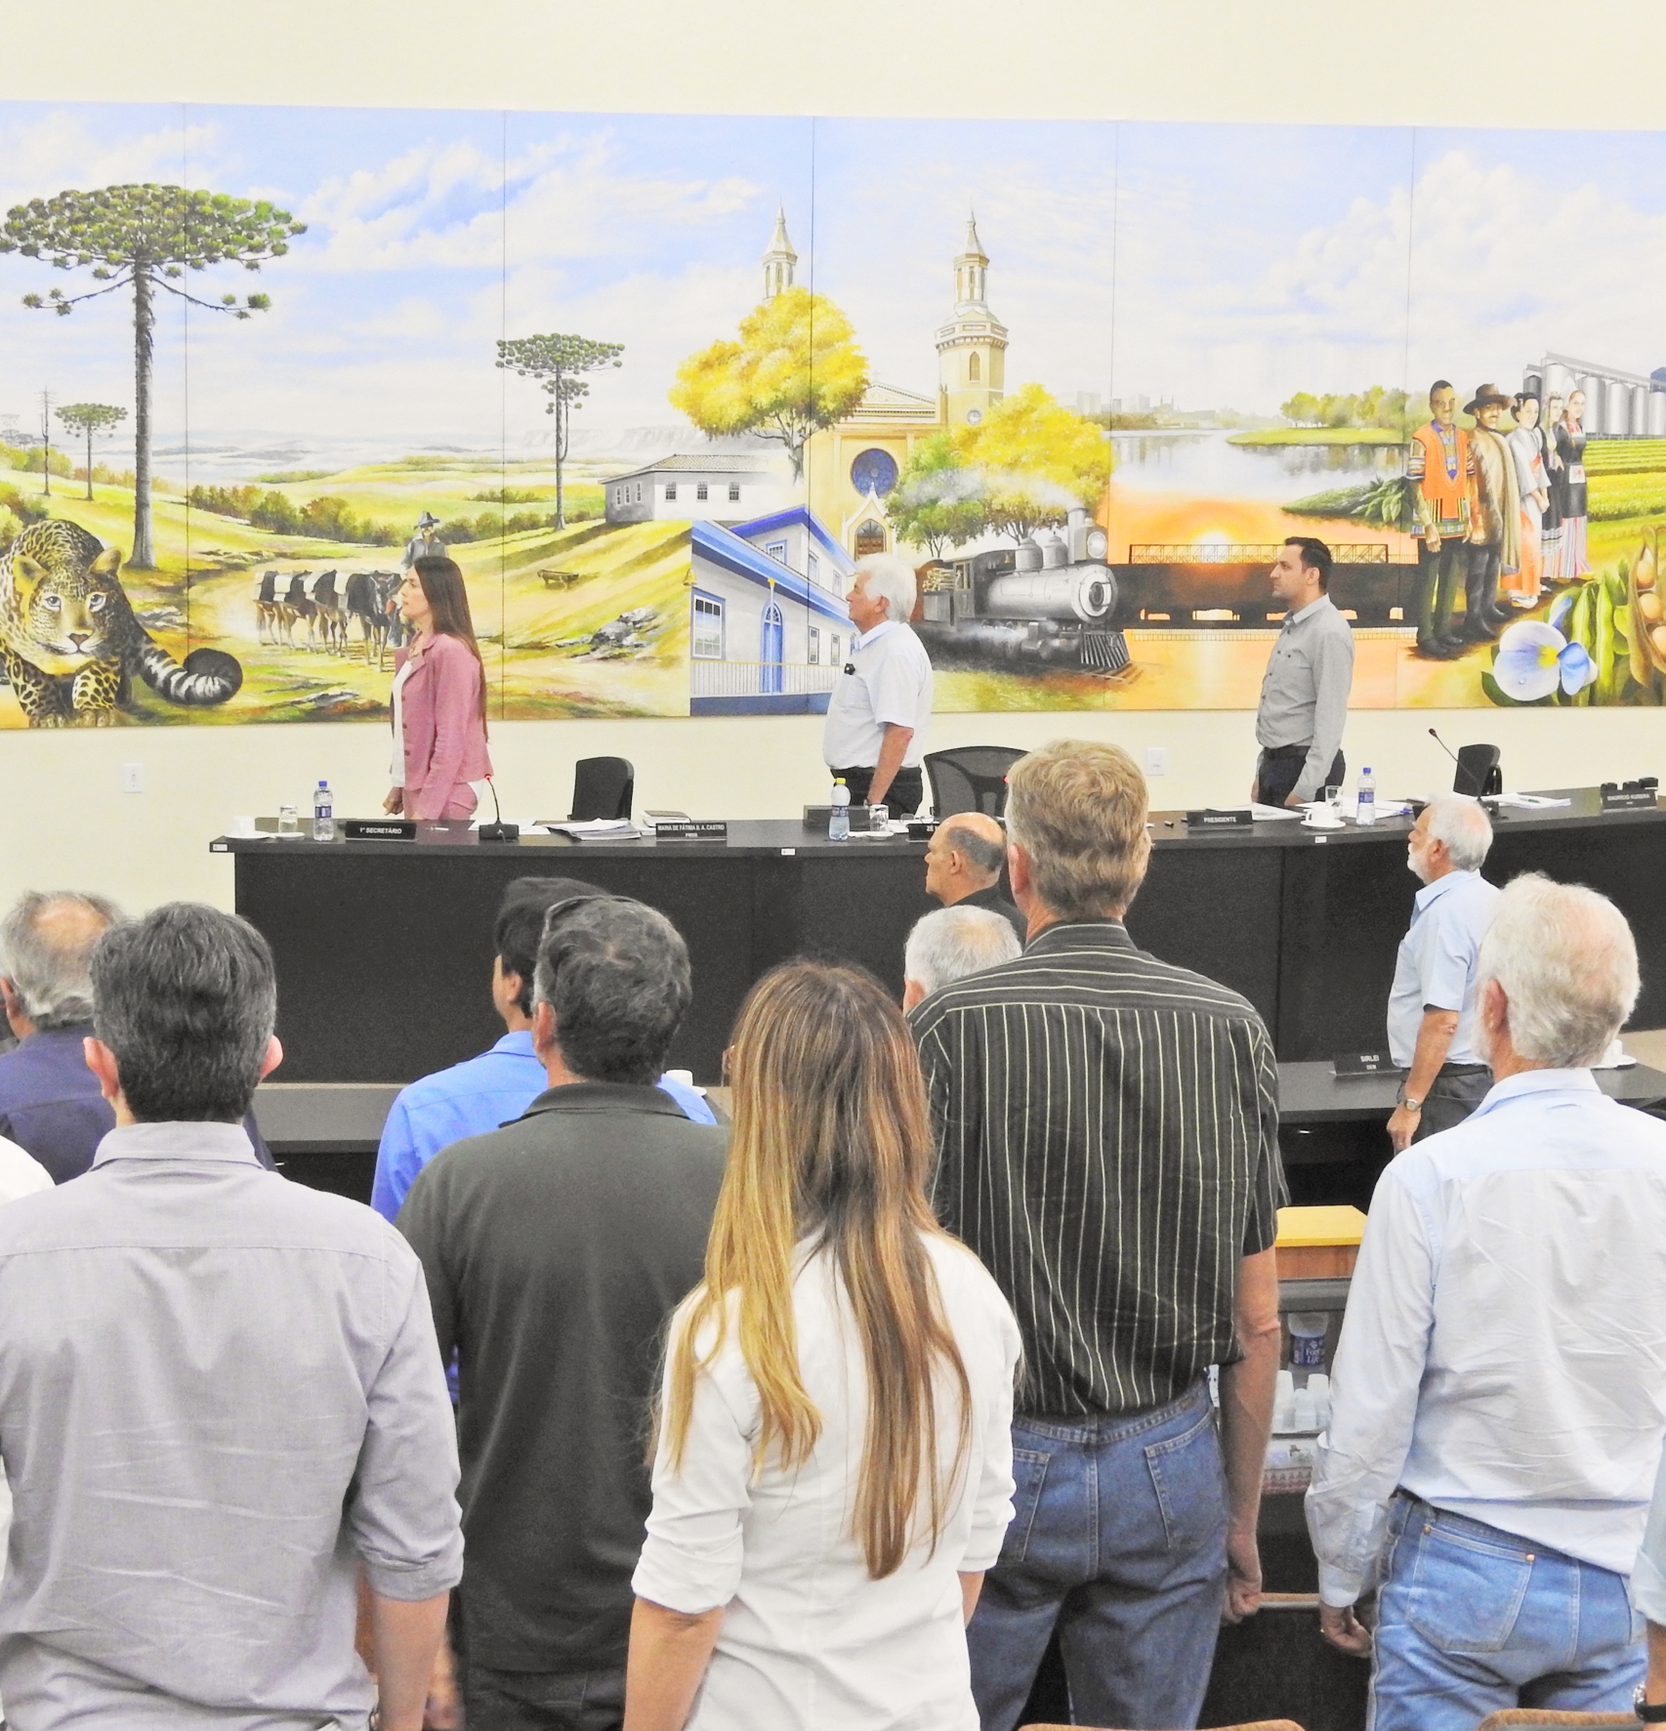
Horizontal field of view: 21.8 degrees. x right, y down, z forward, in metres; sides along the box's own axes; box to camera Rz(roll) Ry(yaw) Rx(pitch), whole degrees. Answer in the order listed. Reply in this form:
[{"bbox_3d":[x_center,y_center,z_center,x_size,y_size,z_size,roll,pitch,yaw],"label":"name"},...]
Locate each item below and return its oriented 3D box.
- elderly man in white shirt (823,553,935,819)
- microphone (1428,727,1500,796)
[{"bbox_3d":[0.170,-0.277,15.623,0.360,1.686,0.500,-1,10,-10],"label":"elderly man in white shirt"},{"bbox_3d":[2.296,-0.346,15.656,0.150,0.280,0.260,-5,11,-33],"label":"microphone"}]

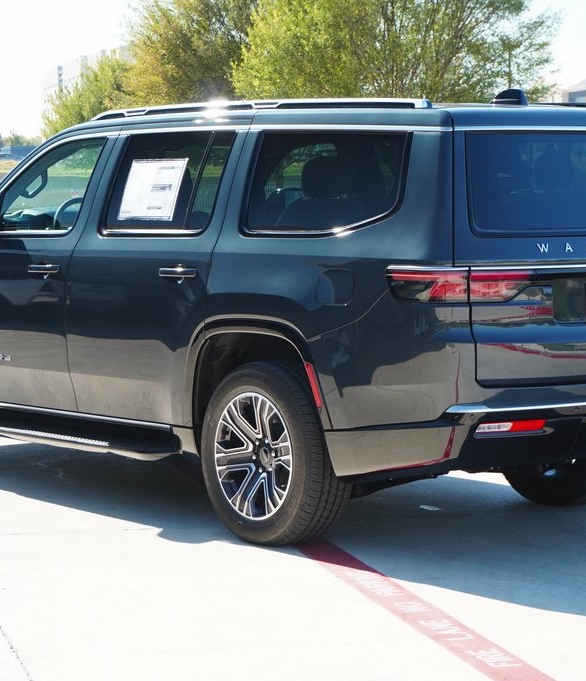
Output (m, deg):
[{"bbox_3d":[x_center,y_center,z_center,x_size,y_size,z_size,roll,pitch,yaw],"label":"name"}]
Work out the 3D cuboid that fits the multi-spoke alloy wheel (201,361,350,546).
[{"bbox_3d":[-0.072,0.479,9.300,0.285,0.810,0.810,-4,6,-39],"label":"multi-spoke alloy wheel"}]

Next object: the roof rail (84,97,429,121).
[{"bbox_3d":[-0.214,-1.047,9.657,0.060,0.060,2.450,-4,6,-38],"label":"roof rail"}]

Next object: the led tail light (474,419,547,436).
[{"bbox_3d":[0.864,0.341,8.408,0.321,0.056,0.044,-2,5,-25],"label":"led tail light"}]

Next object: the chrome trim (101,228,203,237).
[{"bbox_3d":[-0.651,-0.492,9.755,0.030,0.040,0.809,-4,6,-39],"label":"chrome trim"}]

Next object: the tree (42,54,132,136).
[{"bbox_3d":[-11.992,-13.429,125.000,6.000,7.000,6.000,-1,5,0],"label":"tree"}]

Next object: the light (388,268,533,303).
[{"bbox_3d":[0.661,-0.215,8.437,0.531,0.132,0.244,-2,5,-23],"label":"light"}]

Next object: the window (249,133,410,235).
[{"bbox_3d":[0.132,-0.654,8.845,0.085,0.440,0.960,12,-4,-42],"label":"window"}]

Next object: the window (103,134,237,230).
[{"bbox_3d":[-0.577,-0.726,9.798,0.050,0.474,0.831,18,-8,-38],"label":"window"}]

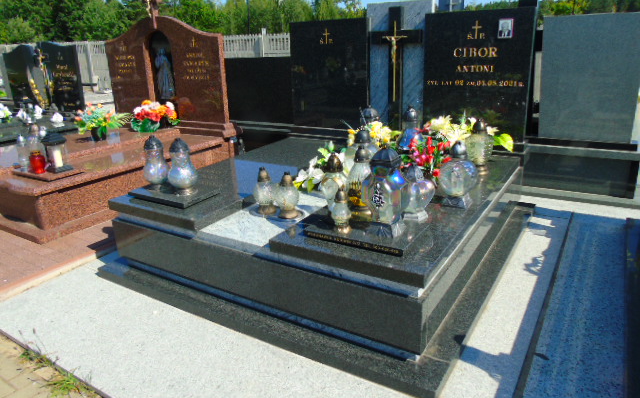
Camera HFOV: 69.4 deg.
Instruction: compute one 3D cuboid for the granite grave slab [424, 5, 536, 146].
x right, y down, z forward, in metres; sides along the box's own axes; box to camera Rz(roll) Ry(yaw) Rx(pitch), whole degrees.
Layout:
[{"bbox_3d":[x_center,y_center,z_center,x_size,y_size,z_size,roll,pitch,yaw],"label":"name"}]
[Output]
[{"bbox_3d":[1.130,-0.885,3.349,0.760,0.908,0.090,9,22,31],"label":"granite grave slab"}]

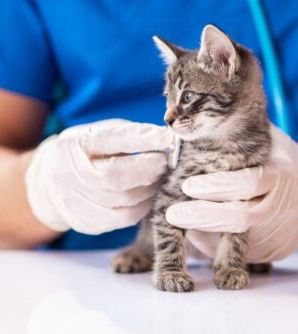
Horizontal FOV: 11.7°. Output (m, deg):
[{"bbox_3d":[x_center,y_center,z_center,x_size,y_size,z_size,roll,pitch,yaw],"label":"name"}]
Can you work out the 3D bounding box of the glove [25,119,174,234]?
[{"bbox_3d":[-0.036,0.008,1.075,0.120,0.087,0.085,2,6,25],"label":"glove"}]

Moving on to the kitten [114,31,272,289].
[{"bbox_3d":[0.035,-0.011,1.085,0.115,0.187,0.160,1,5,9],"label":"kitten"}]

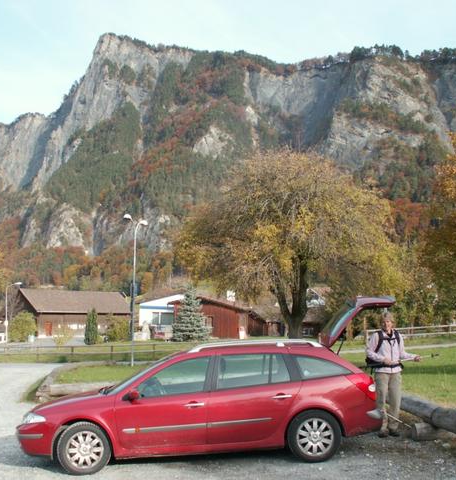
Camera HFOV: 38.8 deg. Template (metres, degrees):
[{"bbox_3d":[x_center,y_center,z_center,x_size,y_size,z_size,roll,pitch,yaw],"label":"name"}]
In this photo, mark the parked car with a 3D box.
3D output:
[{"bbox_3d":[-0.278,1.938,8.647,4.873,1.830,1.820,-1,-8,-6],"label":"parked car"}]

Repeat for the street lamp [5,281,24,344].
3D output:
[{"bbox_3d":[-20.765,6.949,62.642,1.603,6.064,0.350,0,-8,0],"label":"street lamp"}]

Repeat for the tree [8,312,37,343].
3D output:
[{"bbox_3d":[-19.512,8.304,61.442,2.659,2.823,2.659,0,-8,0],"label":"tree"}]

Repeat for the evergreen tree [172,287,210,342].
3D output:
[{"bbox_3d":[-2.859,5.822,50.683,2.976,4.359,2.976,0,-8,0],"label":"evergreen tree"}]

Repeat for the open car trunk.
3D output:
[{"bbox_3d":[1.744,1.119,8.976,1.010,0.660,1.200,-1,-8,-6],"label":"open car trunk"}]

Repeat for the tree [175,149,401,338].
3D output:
[{"bbox_3d":[4.270,0.111,46.437,16.218,13.758,15.407,0,-8,0],"label":"tree"}]

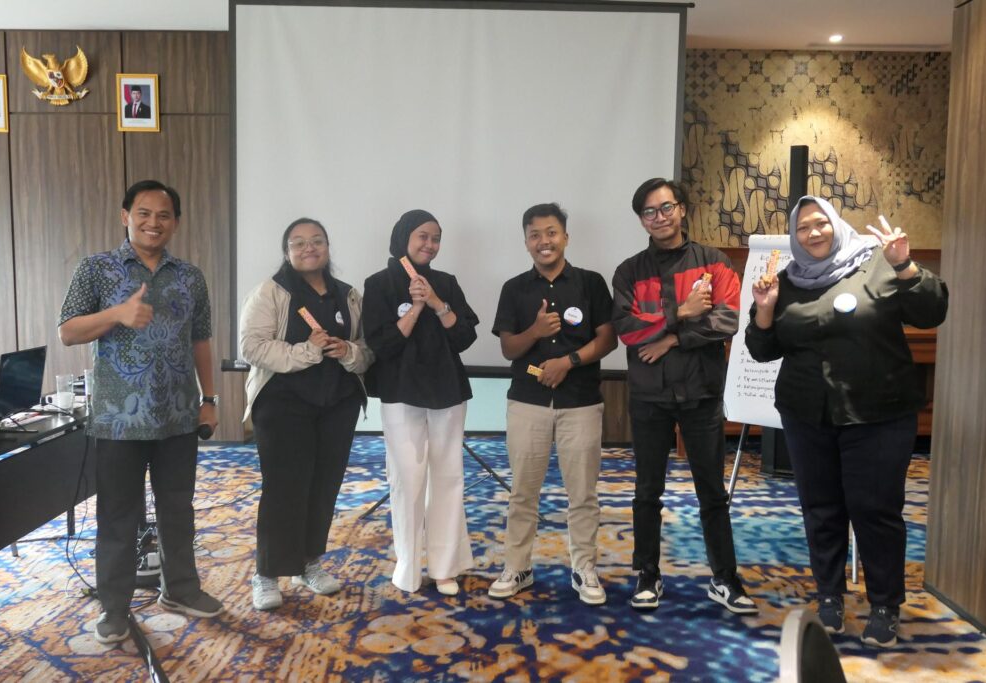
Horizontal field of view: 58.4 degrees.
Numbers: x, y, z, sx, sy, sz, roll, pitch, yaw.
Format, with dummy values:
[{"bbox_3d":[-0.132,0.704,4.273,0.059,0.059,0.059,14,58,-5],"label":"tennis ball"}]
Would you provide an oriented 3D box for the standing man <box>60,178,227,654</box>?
[{"bbox_3d":[-1.355,0.229,3.391,0.610,1.676,0.430,-2,5,-22],"label":"standing man"}]

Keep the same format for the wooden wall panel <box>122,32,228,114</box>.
[{"bbox_3d":[-2.306,-1.978,6.505,0.850,0.601,0.030,0,5,0],"label":"wooden wall panel"}]

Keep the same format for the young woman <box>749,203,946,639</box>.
[{"bbox_3d":[1.332,0.274,3.347,0.730,1.633,0.500,3,5,27],"label":"young woman"}]

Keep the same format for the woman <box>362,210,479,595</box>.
[{"bbox_3d":[-0.305,0.248,3.747,0.500,1.595,0.410,0,5,-10],"label":"woman"}]

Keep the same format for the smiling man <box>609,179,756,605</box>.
[{"bbox_3d":[0.787,0.203,3.612,0.570,1.721,0.420,2,5,18],"label":"smiling man"}]

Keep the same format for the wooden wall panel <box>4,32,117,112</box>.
[{"bbox_3d":[-3.154,-1.980,6.506,0.854,0.598,0.030,0,5,0],"label":"wooden wall panel"}]

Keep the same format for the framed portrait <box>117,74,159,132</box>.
[{"bbox_3d":[-2.619,-1.759,6.494,0.314,0.420,0.030,0,5,0],"label":"framed portrait"}]

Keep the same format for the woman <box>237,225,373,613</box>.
[{"bbox_3d":[-0.783,0.272,3.667,0.540,1.553,0.420,-2,5,-28],"label":"woman"}]

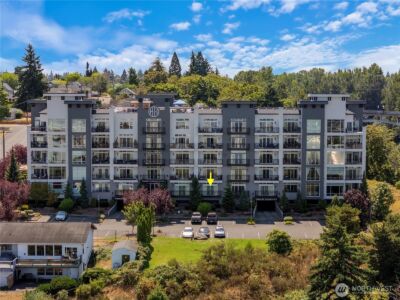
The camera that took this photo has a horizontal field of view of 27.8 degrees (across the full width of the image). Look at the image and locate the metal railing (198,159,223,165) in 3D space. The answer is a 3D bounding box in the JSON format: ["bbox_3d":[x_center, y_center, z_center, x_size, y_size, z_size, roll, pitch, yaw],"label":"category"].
[{"bbox_3d":[2.048,2.438,157.739,4.700,1.070,0.120,0,5,2],"label":"metal railing"}]

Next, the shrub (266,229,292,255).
[{"bbox_3d":[12.678,14.592,129.000,4.000,3.700,3.900,0,5,0],"label":"shrub"}]

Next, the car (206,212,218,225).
[{"bbox_3d":[2.336,12.189,146.534,1.920,1.770,4.800,0,5,2],"label":"car"}]

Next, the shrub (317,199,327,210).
[{"bbox_3d":[23.432,10.511,156.000,1.900,2.200,1.900,0,5,0],"label":"shrub"}]

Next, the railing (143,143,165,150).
[{"bbox_3d":[-9.116,-0.619,161.537,4.370,1.280,0.800,0,5,0],"label":"railing"}]

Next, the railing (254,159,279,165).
[{"bbox_3d":[13.038,2.432,157.411,4.700,1.070,0.120,0,5,2],"label":"railing"}]

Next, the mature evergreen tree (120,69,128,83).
[{"bbox_3d":[-39.049,-37.234,418.369,4.300,8.760,4.300,0,6,0],"label":"mature evergreen tree"}]

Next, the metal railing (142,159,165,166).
[{"bbox_3d":[-9.132,2.570,161.811,4.380,1.260,0.800,0,5,0],"label":"metal railing"}]

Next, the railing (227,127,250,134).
[{"bbox_3d":[7.775,-3.748,161.269,4.590,1.240,0.800,0,5,0],"label":"railing"}]

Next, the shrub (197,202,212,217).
[{"bbox_3d":[0.904,11.165,152.300,2.900,2.400,2.800,0,5,2],"label":"shrub"}]

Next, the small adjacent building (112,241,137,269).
[{"bbox_3d":[-11.156,15.681,120.000,3.500,3.100,4.200,0,5,0],"label":"small adjacent building"}]

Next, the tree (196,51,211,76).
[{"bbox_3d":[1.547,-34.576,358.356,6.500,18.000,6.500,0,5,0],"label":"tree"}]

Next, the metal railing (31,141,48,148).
[{"bbox_3d":[-31.548,-1.022,159.000,3.400,1.150,0.150,0,5,0],"label":"metal railing"}]

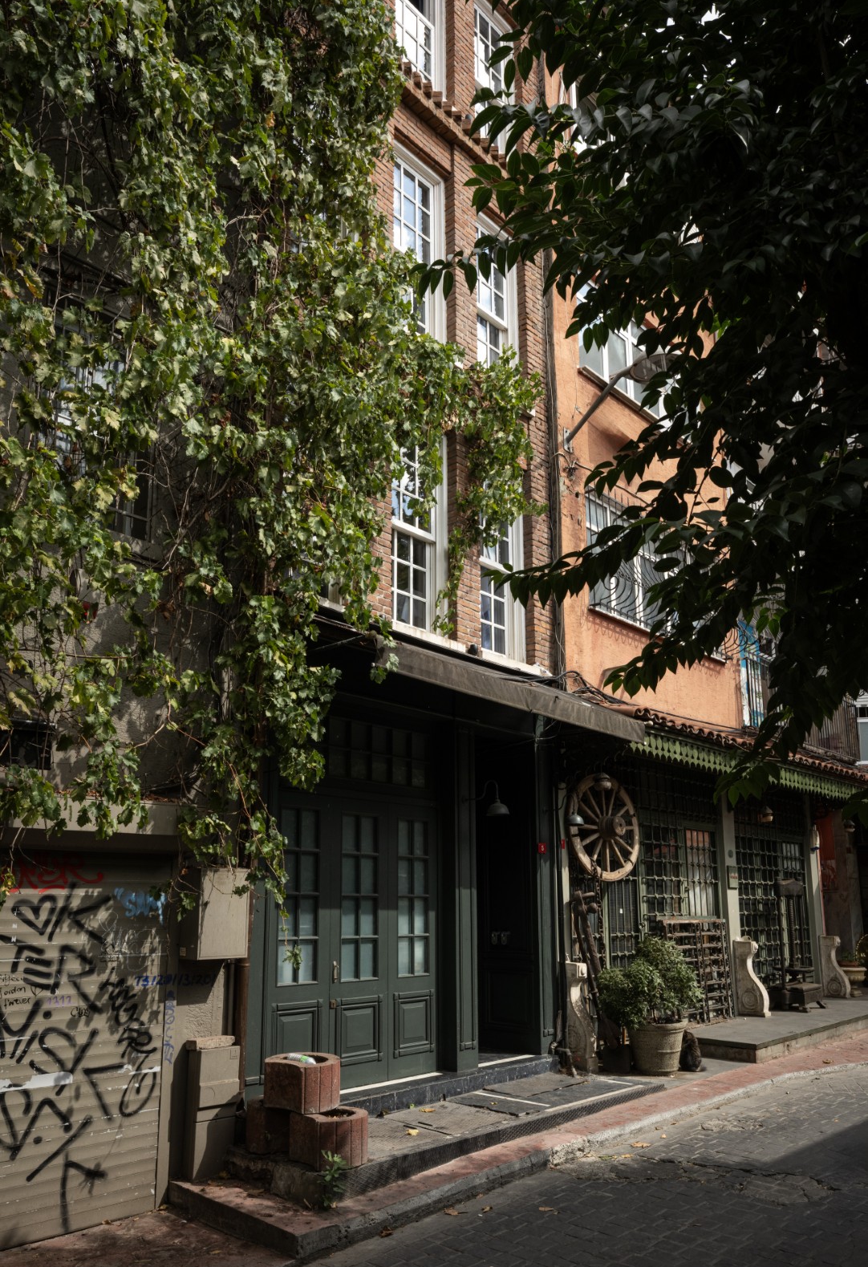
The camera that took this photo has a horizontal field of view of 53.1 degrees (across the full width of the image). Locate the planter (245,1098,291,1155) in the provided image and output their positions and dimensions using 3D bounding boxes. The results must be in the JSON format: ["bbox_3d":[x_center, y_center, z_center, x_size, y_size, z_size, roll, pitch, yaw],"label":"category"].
[{"bbox_3d":[-0.962,3.047,5.407,0.437,0.254,0.403,-12,-18,41],"label":"planter"}]

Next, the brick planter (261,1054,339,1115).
[{"bbox_3d":[-0.789,2.763,5.333,0.437,0.254,0.394,-9,-16,34],"label":"brick planter"}]

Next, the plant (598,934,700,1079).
[{"bbox_3d":[1.904,3.260,7.632,0.826,1.152,0.902,0,-13,0],"label":"plant"}]

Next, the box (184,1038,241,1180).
[{"bbox_3d":[-1.383,2.950,5.428,0.154,0.768,0.298,-13,-19,43],"label":"box"}]

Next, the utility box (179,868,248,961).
[{"bbox_3d":[-1.391,1.783,5.531,0.226,0.547,0.365,-13,-19,43],"label":"utility box"}]

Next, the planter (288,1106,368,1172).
[{"bbox_3d":[-0.608,2.943,5.074,0.394,0.254,0.437,12,-18,-40],"label":"planter"}]

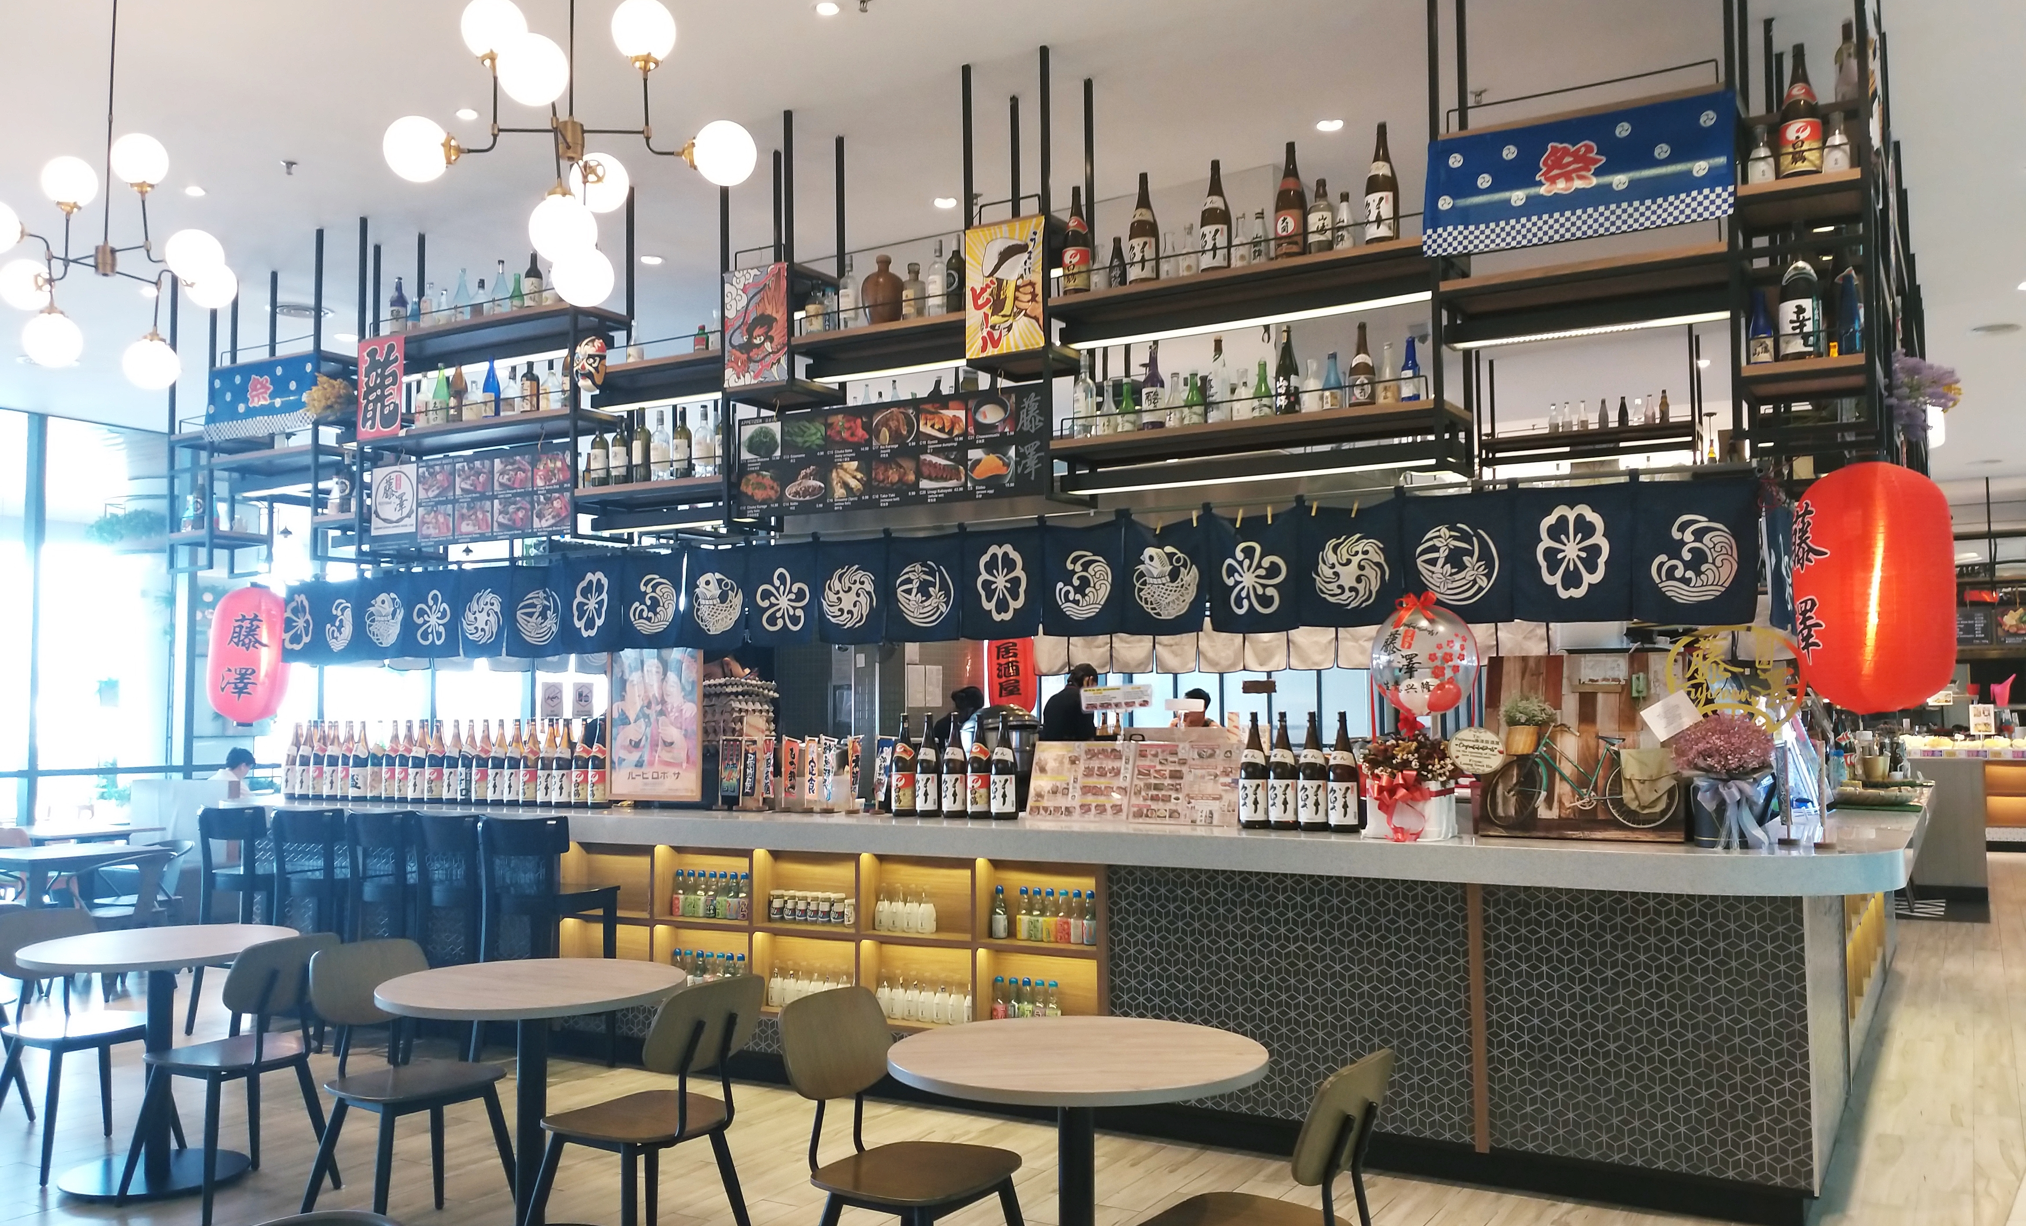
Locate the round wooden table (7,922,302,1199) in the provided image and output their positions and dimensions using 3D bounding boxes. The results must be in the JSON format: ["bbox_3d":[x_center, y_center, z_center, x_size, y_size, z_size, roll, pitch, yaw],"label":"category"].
[{"bbox_3d":[-2.737,1.437,4.879,0.797,0.750,0.797,0,-4,0],"label":"round wooden table"}]

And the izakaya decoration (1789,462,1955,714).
[{"bbox_3d":[2.268,-0.067,4.012,0.380,0.665,0.380,0,-4,0],"label":"izakaya decoration"}]

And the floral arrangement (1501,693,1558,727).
[{"bbox_3d":[1.606,0.303,4.730,0.185,0.110,0.070,-2,-5,30],"label":"floral arrangement"}]

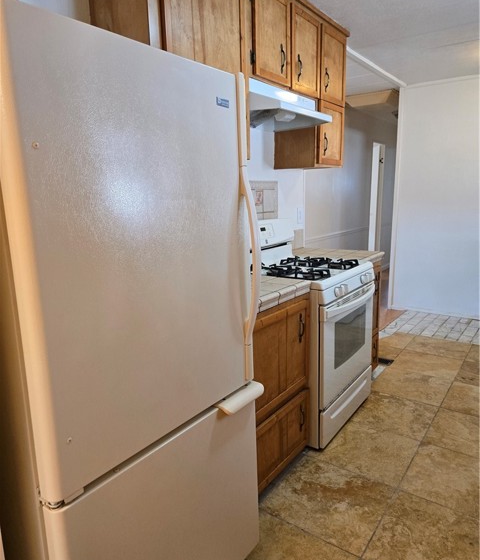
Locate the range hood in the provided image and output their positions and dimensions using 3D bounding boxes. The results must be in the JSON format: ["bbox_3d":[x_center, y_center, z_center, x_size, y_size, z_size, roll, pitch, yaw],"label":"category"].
[{"bbox_3d":[0.178,-0.980,2.417,0.420,0.150,0.760,7,14,35],"label":"range hood"}]

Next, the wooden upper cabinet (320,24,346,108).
[{"bbox_3d":[0.485,-1.391,2.865,0.320,0.445,0.395,7,14,35],"label":"wooden upper cabinet"}]

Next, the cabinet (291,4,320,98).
[{"bbox_3d":[0.259,-1.318,2.559,0.320,0.440,0.350,7,14,35],"label":"cabinet"}]

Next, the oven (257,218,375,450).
[{"bbox_3d":[0.359,0.237,2.560,0.715,1.140,0.760,7,14,35],"label":"oven"}]

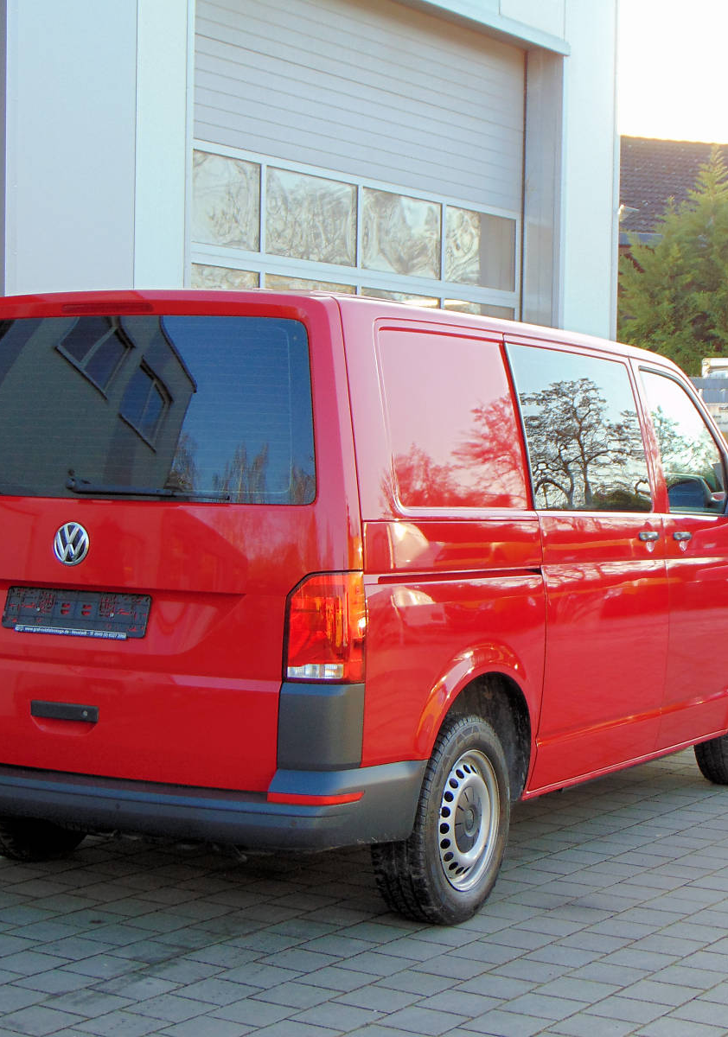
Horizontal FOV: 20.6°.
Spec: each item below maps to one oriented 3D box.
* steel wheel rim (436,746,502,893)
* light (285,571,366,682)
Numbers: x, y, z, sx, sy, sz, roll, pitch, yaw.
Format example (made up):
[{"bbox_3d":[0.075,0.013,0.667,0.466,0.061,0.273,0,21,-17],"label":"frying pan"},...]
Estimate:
[{"bbox_3d":[0.290,0.969,6.439,0.140,0.450,0.450,2,3,29],"label":"steel wheel rim"},{"bbox_3d":[-0.107,0.310,5.701,0.220,0.325,0.140,2,3,29],"label":"light"}]

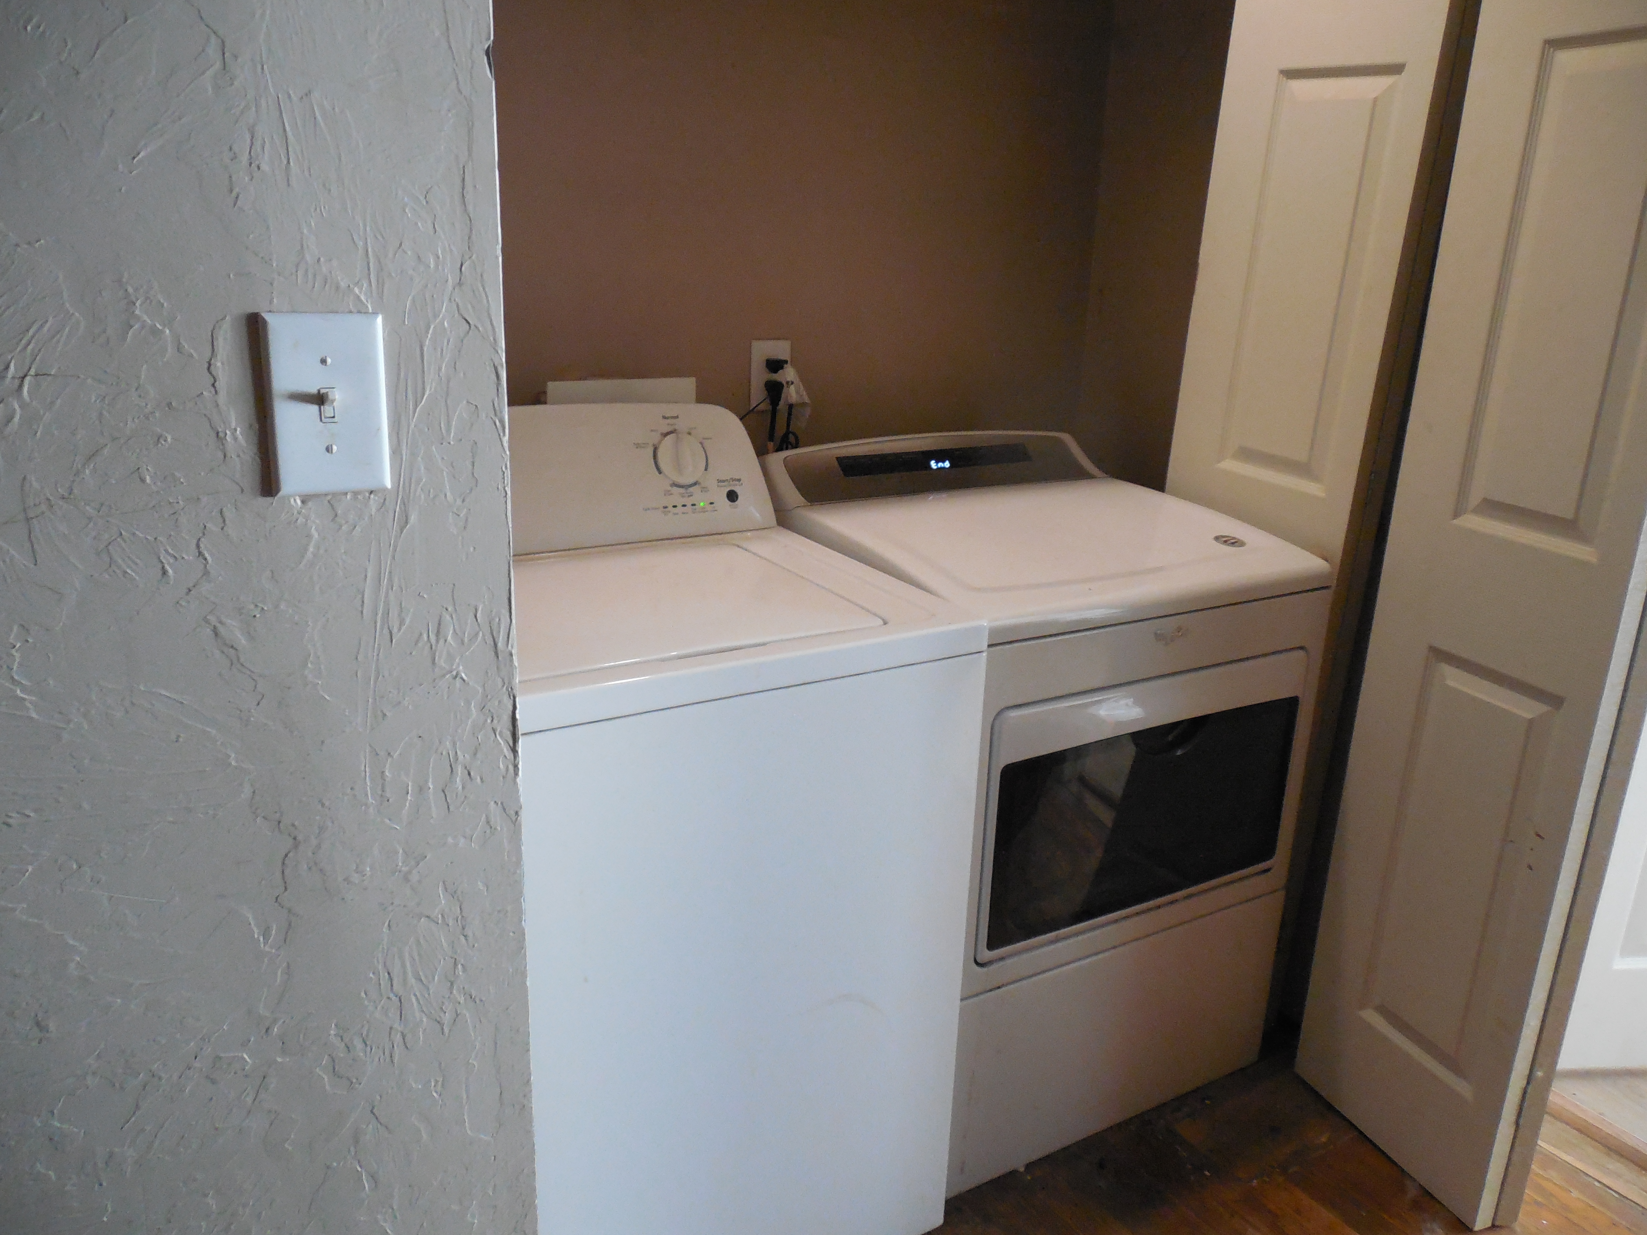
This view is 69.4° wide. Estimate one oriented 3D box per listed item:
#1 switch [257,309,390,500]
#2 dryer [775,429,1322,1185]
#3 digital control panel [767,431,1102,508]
[{"bbox_3d":[-0.342,-0.146,0.825,0.079,0.123,0.020,-8,20,-29],"label":"switch"},{"bbox_3d":[0.315,0.251,2.038,0.689,1.037,0.696,-8,20,-29],"label":"dryer"},{"bbox_3d":[0.210,-0.270,2.094,0.679,0.083,0.146,-8,20,-29],"label":"digital control panel"}]

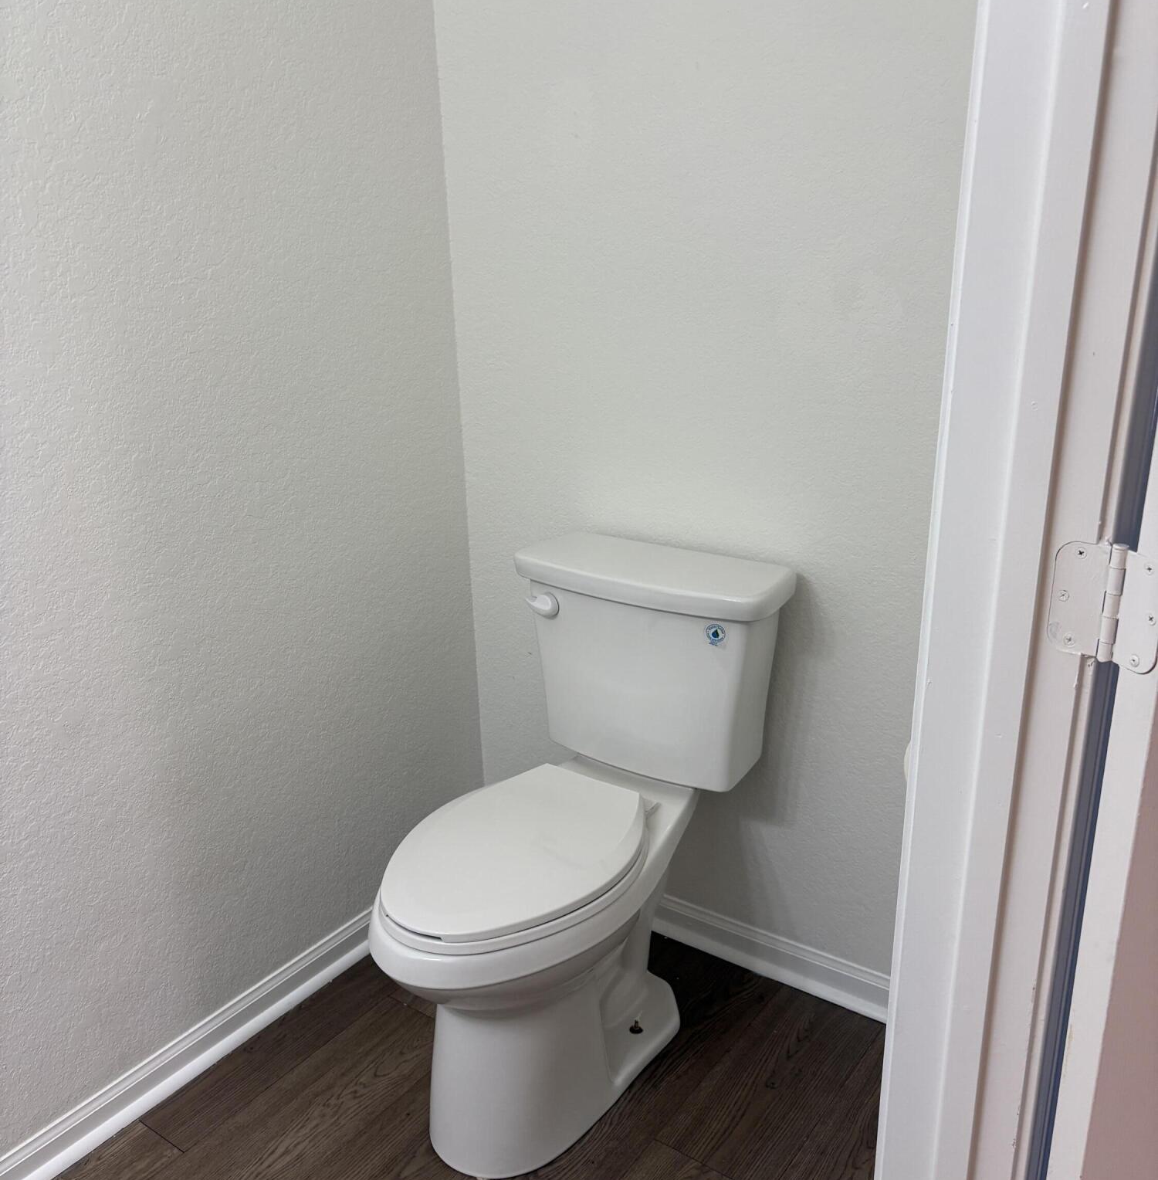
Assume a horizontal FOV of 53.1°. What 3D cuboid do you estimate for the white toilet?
[{"bbox_3d":[-0.028,0.393,1.767,0.432,0.766,0.733,12,24,33],"label":"white toilet"}]

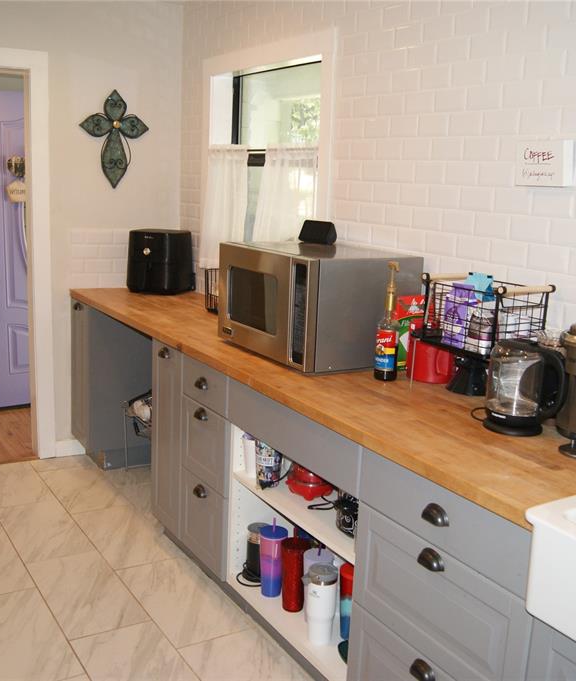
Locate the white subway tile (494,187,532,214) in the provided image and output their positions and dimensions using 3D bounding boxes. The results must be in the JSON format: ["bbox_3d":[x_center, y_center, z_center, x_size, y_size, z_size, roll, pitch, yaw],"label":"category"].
[{"bbox_3d":[0.687,-0.426,2.338,0.009,0.075,0.150,-5,14,-31],"label":"white subway tile"}]

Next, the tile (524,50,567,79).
[{"bbox_3d":[0.744,-0.793,2.219,0.009,0.076,0.150,-5,14,-32],"label":"tile"}]

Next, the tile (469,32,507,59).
[{"bbox_3d":[0.627,-0.913,2.389,0.009,0.076,0.150,-5,14,-32],"label":"tile"}]

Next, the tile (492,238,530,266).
[{"bbox_3d":[0.681,-0.270,2.371,0.010,0.076,0.152,-5,14,-32],"label":"tile"}]

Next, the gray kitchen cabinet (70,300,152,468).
[{"bbox_3d":[-0.870,0.205,4.388,0.620,0.890,0.320,-5,14,-32],"label":"gray kitchen cabinet"}]

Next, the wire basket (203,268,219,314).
[{"bbox_3d":[-0.257,-0.227,3.685,0.190,0.200,0.280,-5,14,-32],"label":"wire basket"}]

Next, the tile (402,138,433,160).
[{"bbox_3d":[0.461,-0.679,2.731,0.009,0.076,0.152,-7,15,-32],"label":"tile"}]

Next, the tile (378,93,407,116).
[{"bbox_3d":[0.379,-0.855,2.780,0.009,0.075,0.150,-5,14,-31],"label":"tile"}]

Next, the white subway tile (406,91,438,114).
[{"bbox_3d":[0.468,-0.834,2.695,0.009,0.076,0.152,-7,15,-32],"label":"white subway tile"}]

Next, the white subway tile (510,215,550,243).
[{"bbox_3d":[0.724,-0.334,2.291,0.009,0.075,0.150,-5,14,-31],"label":"white subway tile"}]

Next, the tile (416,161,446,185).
[{"bbox_3d":[0.495,-0.584,2.672,0.010,0.079,0.153,-5,14,-32],"label":"tile"}]

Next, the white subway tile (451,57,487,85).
[{"bbox_3d":[0.585,-0.861,2.477,0.010,0.079,0.153,-5,14,-32],"label":"white subway tile"}]

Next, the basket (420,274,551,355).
[{"bbox_3d":[0.586,-0.088,2.292,0.235,0.205,0.330,-5,14,-32],"label":"basket"}]

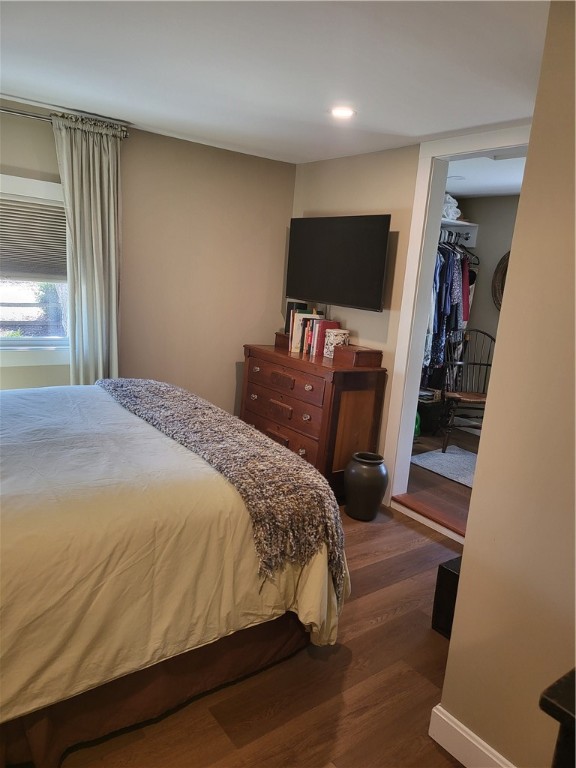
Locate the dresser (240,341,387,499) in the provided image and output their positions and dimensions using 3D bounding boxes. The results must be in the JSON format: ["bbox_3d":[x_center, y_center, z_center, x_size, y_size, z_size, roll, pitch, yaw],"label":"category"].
[{"bbox_3d":[0.127,0.245,3.802,0.472,0.924,0.992,-5,15,-37],"label":"dresser"}]

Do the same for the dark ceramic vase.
[{"bbox_3d":[0.485,0.646,3.362,0.273,0.383,0.273,4,12,-1],"label":"dark ceramic vase"}]

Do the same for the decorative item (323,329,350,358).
[{"bbox_3d":[0.341,-0.278,3.732,0.161,0.182,0.161,-5,15,-37],"label":"decorative item"}]

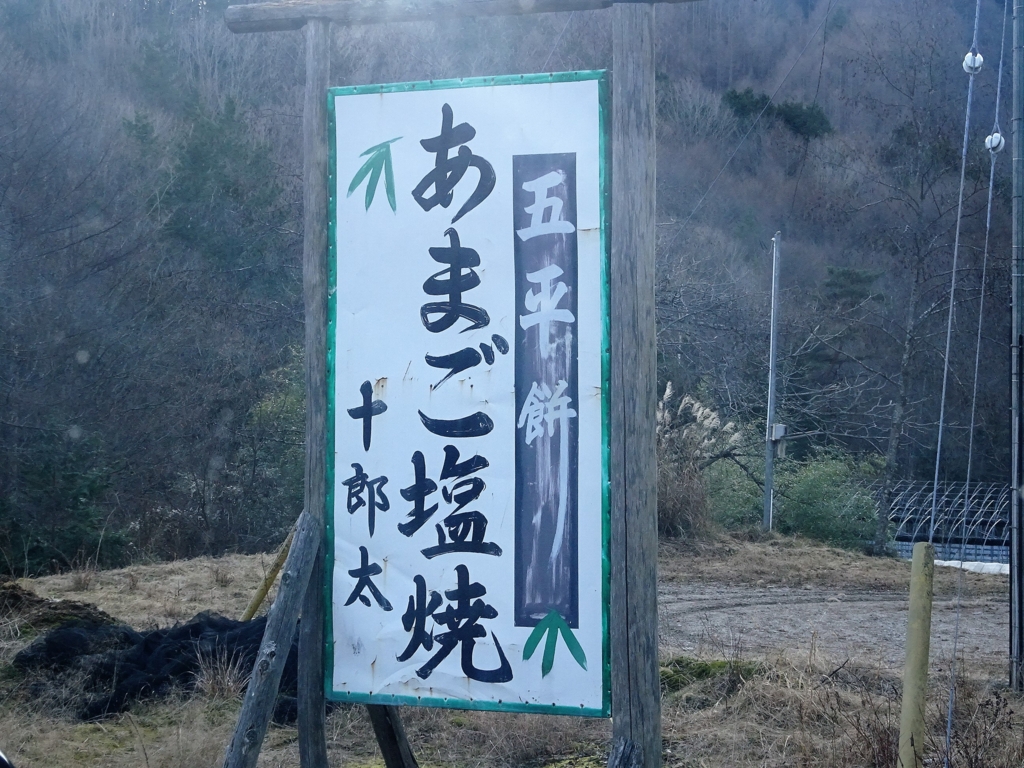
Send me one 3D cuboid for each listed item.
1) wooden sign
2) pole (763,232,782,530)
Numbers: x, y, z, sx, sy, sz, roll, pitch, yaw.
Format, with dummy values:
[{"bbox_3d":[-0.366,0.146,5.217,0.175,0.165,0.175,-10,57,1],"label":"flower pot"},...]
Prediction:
[{"bbox_3d":[-0.131,0.028,7.130,0.915,1.825,0.040,0,-1,26],"label":"wooden sign"},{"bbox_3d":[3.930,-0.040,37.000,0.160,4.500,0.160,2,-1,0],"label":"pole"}]

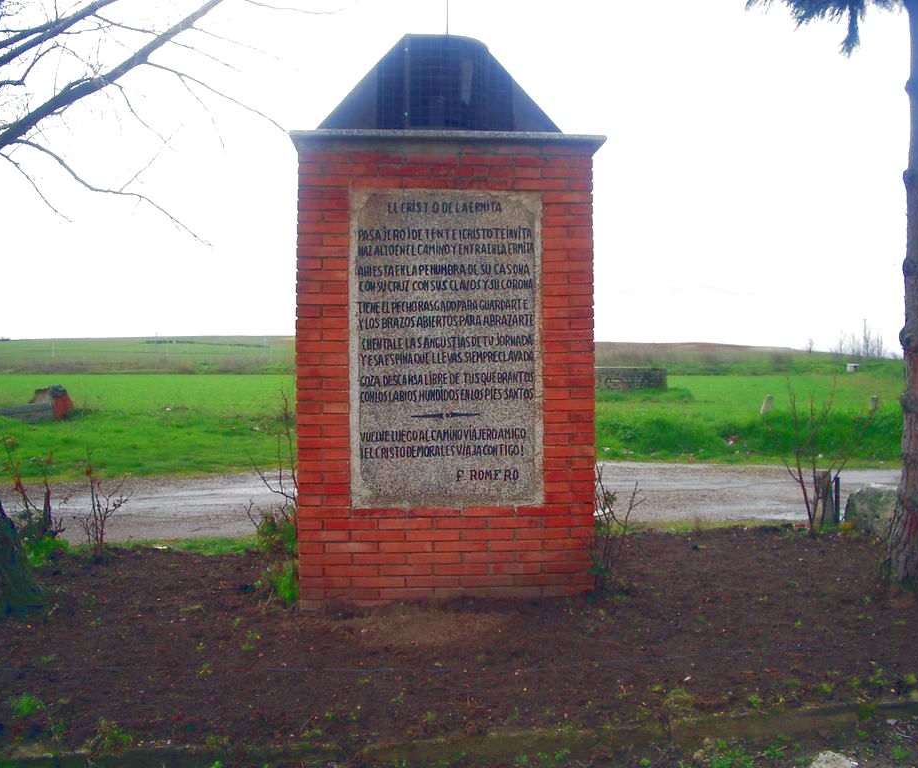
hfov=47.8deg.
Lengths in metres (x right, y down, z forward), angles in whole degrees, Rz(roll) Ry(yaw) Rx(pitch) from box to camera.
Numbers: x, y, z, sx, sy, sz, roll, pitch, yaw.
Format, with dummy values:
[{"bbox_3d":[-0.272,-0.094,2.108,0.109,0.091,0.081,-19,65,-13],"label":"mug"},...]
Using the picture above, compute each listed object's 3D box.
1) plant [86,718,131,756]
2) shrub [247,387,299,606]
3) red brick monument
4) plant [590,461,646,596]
[{"bbox_3d":[-1.066,1.075,3.150,0.130,0.090,0.120,0,1,-5],"label":"plant"},{"bbox_3d":[-0.917,0.564,5.080,0.260,1.020,0.280,0,1,-5],"label":"shrub"},{"bbox_3d":[-0.082,-0.337,5.355,1.480,2.750,0.900,0,1,-5],"label":"red brick monument"},{"bbox_3d":[0.784,0.710,5.120,0.250,0.610,0.250,0,1,-5],"label":"plant"}]

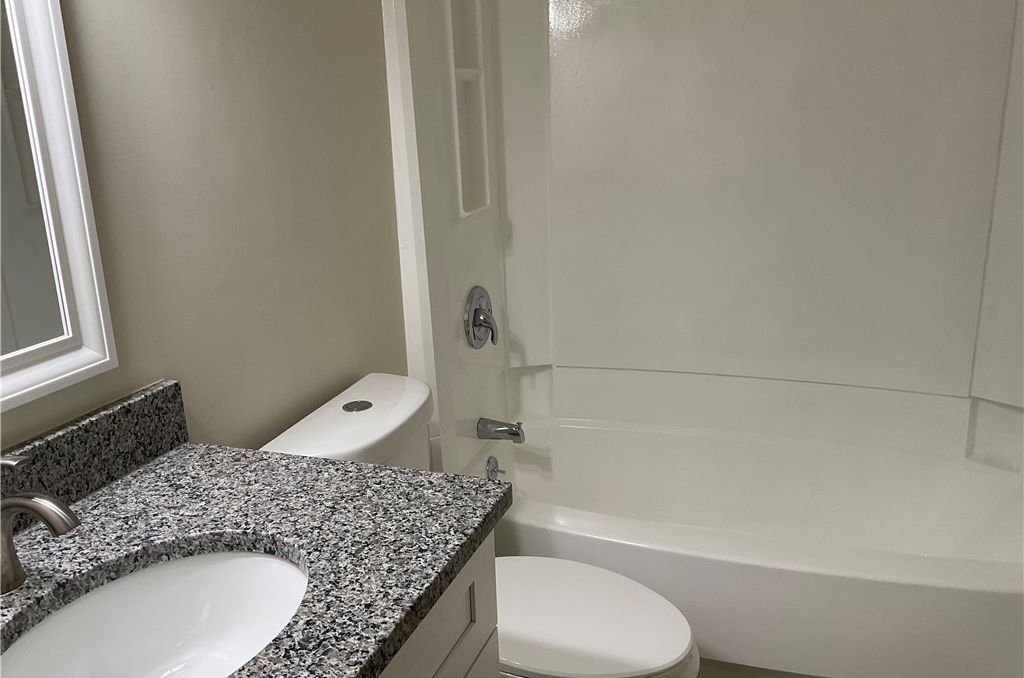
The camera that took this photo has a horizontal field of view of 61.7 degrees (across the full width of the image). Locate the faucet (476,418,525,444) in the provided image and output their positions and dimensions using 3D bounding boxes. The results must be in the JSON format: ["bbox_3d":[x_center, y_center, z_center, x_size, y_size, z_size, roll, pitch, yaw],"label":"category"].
[{"bbox_3d":[-0.028,0.277,2.563,0.140,0.063,0.058,4,17,19],"label":"faucet"}]

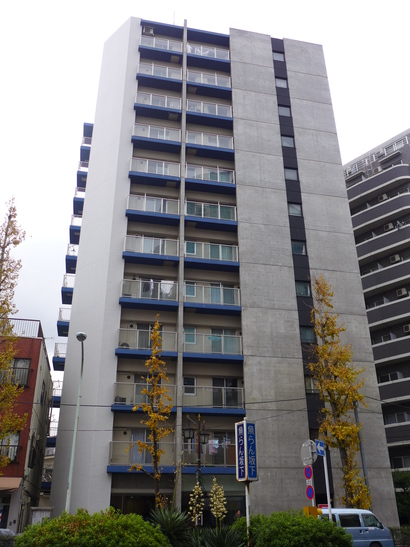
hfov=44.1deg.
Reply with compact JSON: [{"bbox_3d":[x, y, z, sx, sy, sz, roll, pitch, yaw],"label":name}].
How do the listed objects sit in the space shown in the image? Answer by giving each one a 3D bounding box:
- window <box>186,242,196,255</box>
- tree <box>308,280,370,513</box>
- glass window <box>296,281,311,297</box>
[{"bbox_3d":[-0.919,-1.594,31.762,0.720,0.950,0.100,5,-27,-11],"label":"window"},{"bbox_3d":[6.743,6.283,24.763,2.900,13.740,2.800,5,-28,-11],"label":"tree"},{"bbox_3d":[5.998,0.948,30.856,0.860,0.900,0.100,5,-27,-11],"label":"glass window"}]

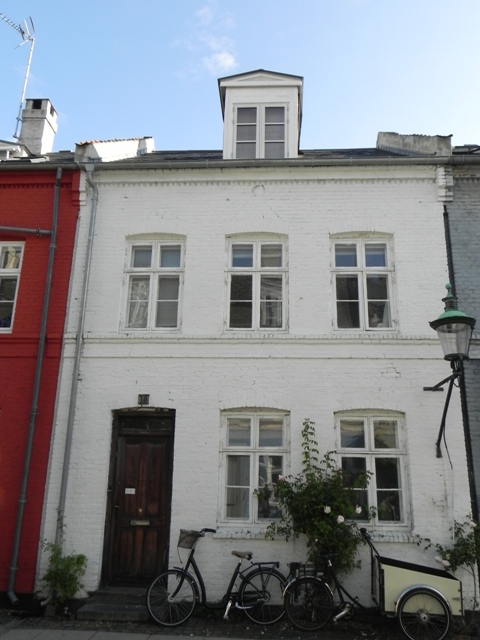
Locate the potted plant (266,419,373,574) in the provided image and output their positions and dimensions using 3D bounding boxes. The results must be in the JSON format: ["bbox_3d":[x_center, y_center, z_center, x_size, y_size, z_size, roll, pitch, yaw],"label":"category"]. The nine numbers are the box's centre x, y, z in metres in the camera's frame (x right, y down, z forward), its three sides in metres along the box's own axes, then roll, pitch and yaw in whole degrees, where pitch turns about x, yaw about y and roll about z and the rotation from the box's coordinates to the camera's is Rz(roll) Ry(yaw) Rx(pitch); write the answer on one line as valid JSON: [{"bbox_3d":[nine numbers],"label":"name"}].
[{"bbox_3d":[1.031,2.477,6.958,1.350,2.380,0.800,0,-16,3],"label":"potted plant"}]

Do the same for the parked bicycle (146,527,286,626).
[{"bbox_3d":[-0.251,3.290,6.878,1.840,1.130,0.580,3,-16,-7],"label":"parked bicycle"}]

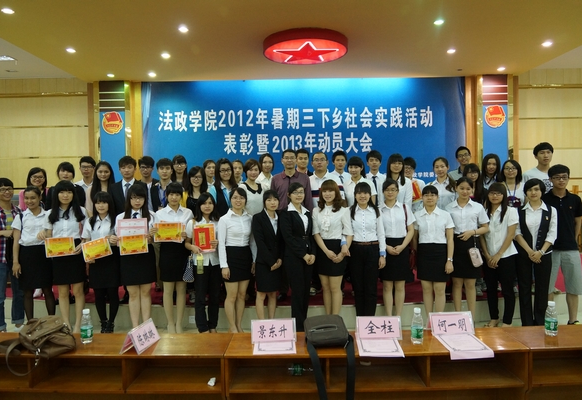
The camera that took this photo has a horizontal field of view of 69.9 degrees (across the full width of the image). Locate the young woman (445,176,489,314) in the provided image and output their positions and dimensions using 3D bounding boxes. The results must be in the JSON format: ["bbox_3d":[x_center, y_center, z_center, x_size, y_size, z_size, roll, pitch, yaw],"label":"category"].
[{"bbox_3d":[1.974,0.573,4.669,0.470,1.649,0.320,0,1,24],"label":"young woman"}]

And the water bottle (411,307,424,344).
[{"bbox_3d":[0.759,0.756,2.500,0.067,0.215,0.067,-1,3,0],"label":"water bottle"}]

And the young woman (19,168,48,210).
[{"bbox_3d":[-3.190,0.395,5.240,0.440,1.603,0.280,-1,3,-11],"label":"young woman"}]

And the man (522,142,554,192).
[{"bbox_3d":[2.975,0.207,5.001,0.480,1.789,0.280,0,1,25],"label":"man"}]

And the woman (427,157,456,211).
[{"bbox_3d":[1.891,0.291,5.241,0.440,1.658,0.280,-1,3,7],"label":"woman"}]

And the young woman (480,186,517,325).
[{"bbox_3d":[2.292,0.618,4.640,0.430,1.614,0.300,0,3,18],"label":"young woman"}]

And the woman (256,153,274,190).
[{"bbox_3d":[-0.328,0.276,5.420,0.430,1.751,0.280,-1,1,-3],"label":"woman"}]

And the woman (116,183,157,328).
[{"bbox_3d":[-1.656,0.657,4.542,0.450,1.663,0.330,-1,3,-5],"label":"woman"}]

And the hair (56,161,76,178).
[{"bbox_3d":[-2.917,-0.382,5.400,0.220,0.230,0.220,-1,3,-9],"label":"hair"}]

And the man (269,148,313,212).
[{"bbox_3d":[0.019,0.263,5.125,0.500,1.783,0.290,-1,3,0],"label":"man"}]

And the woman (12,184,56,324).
[{"bbox_3d":[-2.843,0.668,4.679,0.450,1.632,0.280,-2,2,-30],"label":"woman"}]

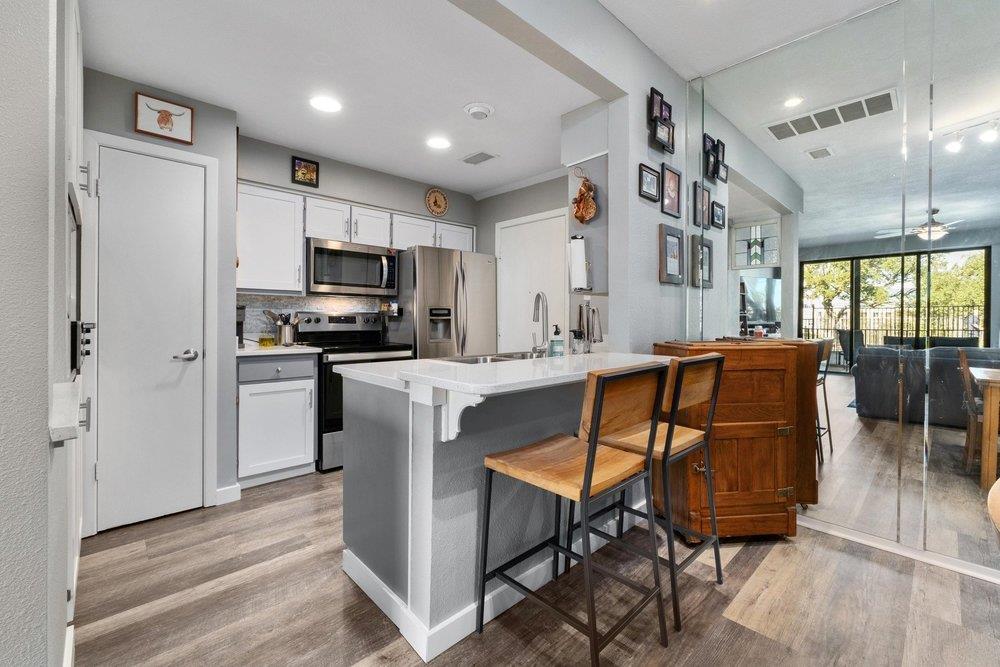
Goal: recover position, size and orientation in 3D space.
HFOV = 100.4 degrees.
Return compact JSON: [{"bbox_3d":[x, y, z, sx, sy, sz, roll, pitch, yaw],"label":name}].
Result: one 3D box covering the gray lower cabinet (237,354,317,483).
[{"bbox_3d":[-1.746,0.581,3.108,0.520,0.870,0.600,-1,2,-42],"label":"gray lower cabinet"}]

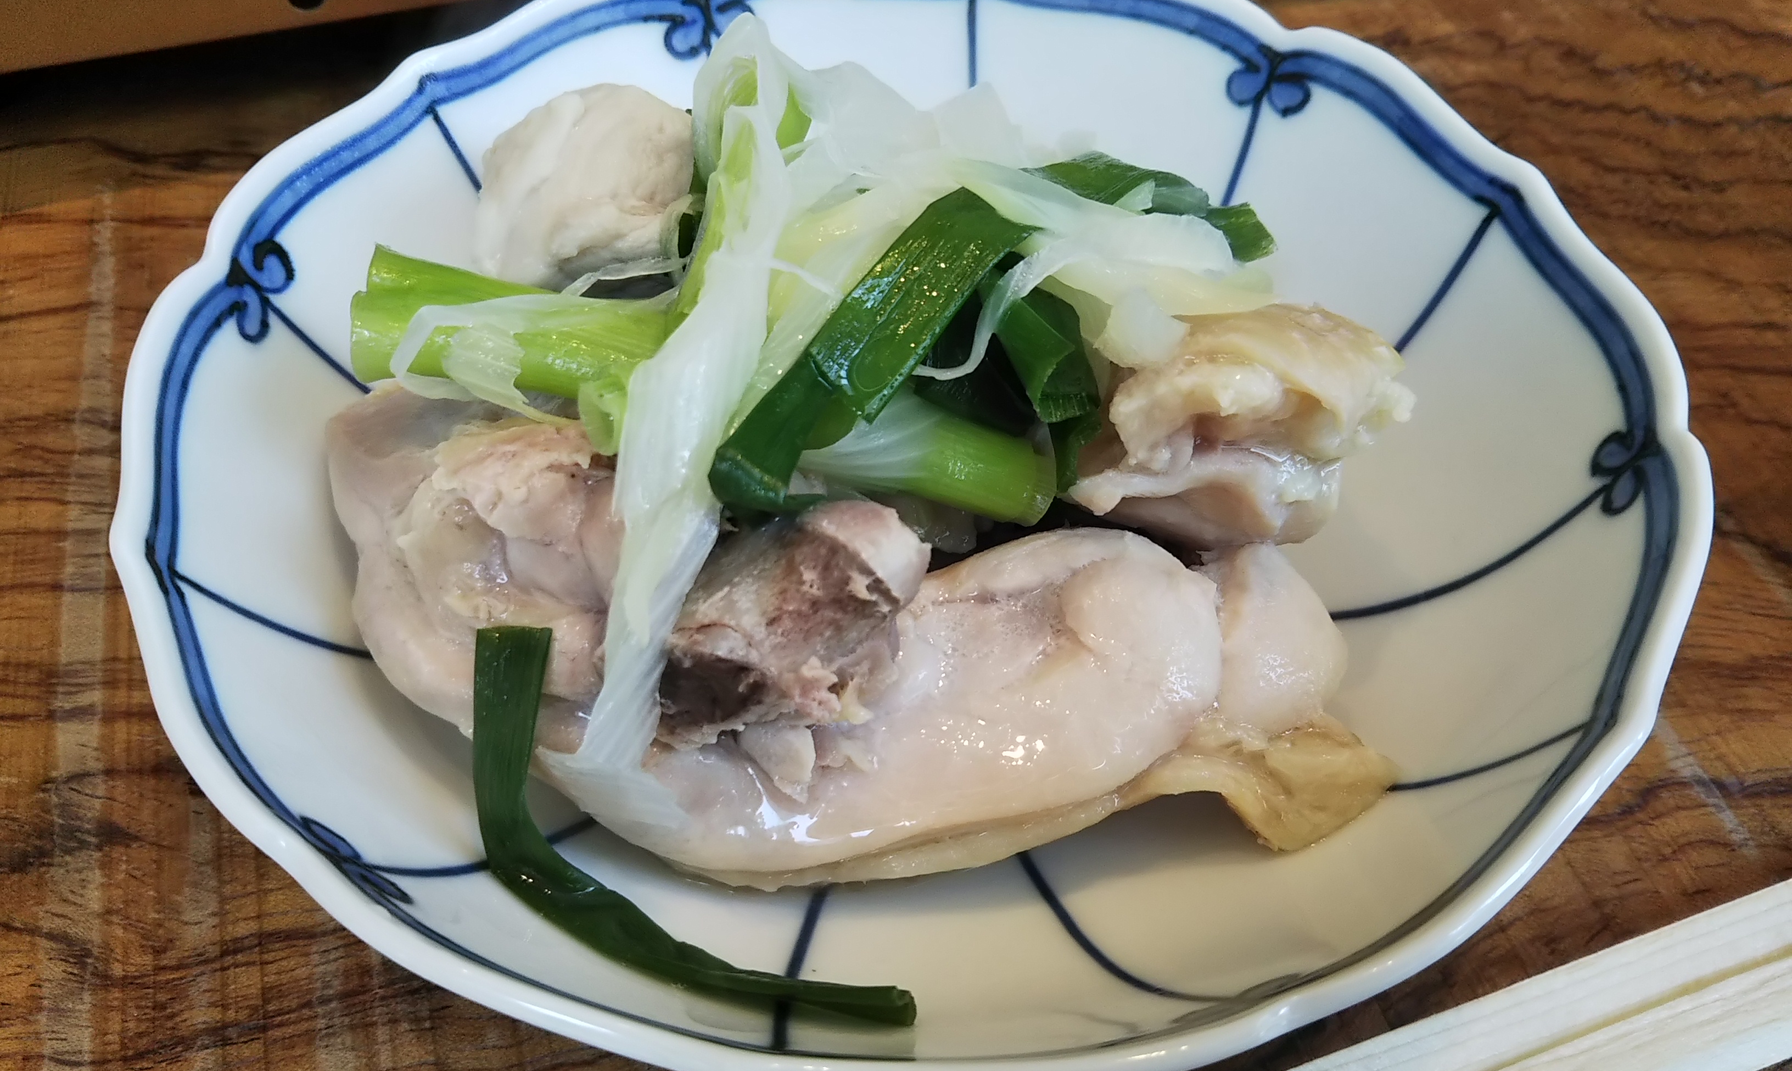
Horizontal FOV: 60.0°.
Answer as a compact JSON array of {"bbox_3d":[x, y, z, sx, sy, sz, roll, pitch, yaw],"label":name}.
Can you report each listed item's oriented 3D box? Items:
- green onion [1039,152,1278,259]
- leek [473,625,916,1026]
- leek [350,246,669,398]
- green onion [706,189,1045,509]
[{"bbox_3d":[0.036,-0.043,0.212,0.038,0.011,0.009,13,48,-17],"label":"green onion"},{"bbox_3d":[-0.028,0.036,0.169,0.068,0.015,0.021,37,58,26],"label":"leek"},{"bbox_3d":[-0.049,-0.026,0.197,0.044,0.013,0.015,8,50,13],"label":"leek"},{"bbox_3d":[-0.002,-0.021,0.188,0.014,0.011,0.051,35,77,25],"label":"green onion"}]

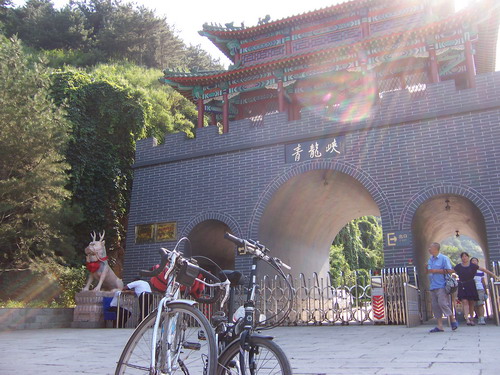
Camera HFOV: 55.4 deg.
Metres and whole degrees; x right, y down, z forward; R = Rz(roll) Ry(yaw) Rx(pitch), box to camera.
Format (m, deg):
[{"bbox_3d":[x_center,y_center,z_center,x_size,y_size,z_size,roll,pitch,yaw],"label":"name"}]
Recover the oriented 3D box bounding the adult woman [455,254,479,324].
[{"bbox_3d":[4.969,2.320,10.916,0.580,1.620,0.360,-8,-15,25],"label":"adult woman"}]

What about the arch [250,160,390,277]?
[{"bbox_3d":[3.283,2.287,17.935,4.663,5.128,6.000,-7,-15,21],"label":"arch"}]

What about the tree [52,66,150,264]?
[{"bbox_3d":[-6.070,-0.521,19.100,3.400,8.300,3.000,-7,-15,22],"label":"tree"}]

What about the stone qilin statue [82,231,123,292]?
[{"bbox_3d":[-4.703,2.360,15.200,0.680,1.930,1.120,-10,-16,30],"label":"stone qilin statue"}]

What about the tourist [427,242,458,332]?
[{"bbox_3d":[3.659,1.926,9.181,0.480,1.670,0.520,6,-16,-29],"label":"tourist"}]

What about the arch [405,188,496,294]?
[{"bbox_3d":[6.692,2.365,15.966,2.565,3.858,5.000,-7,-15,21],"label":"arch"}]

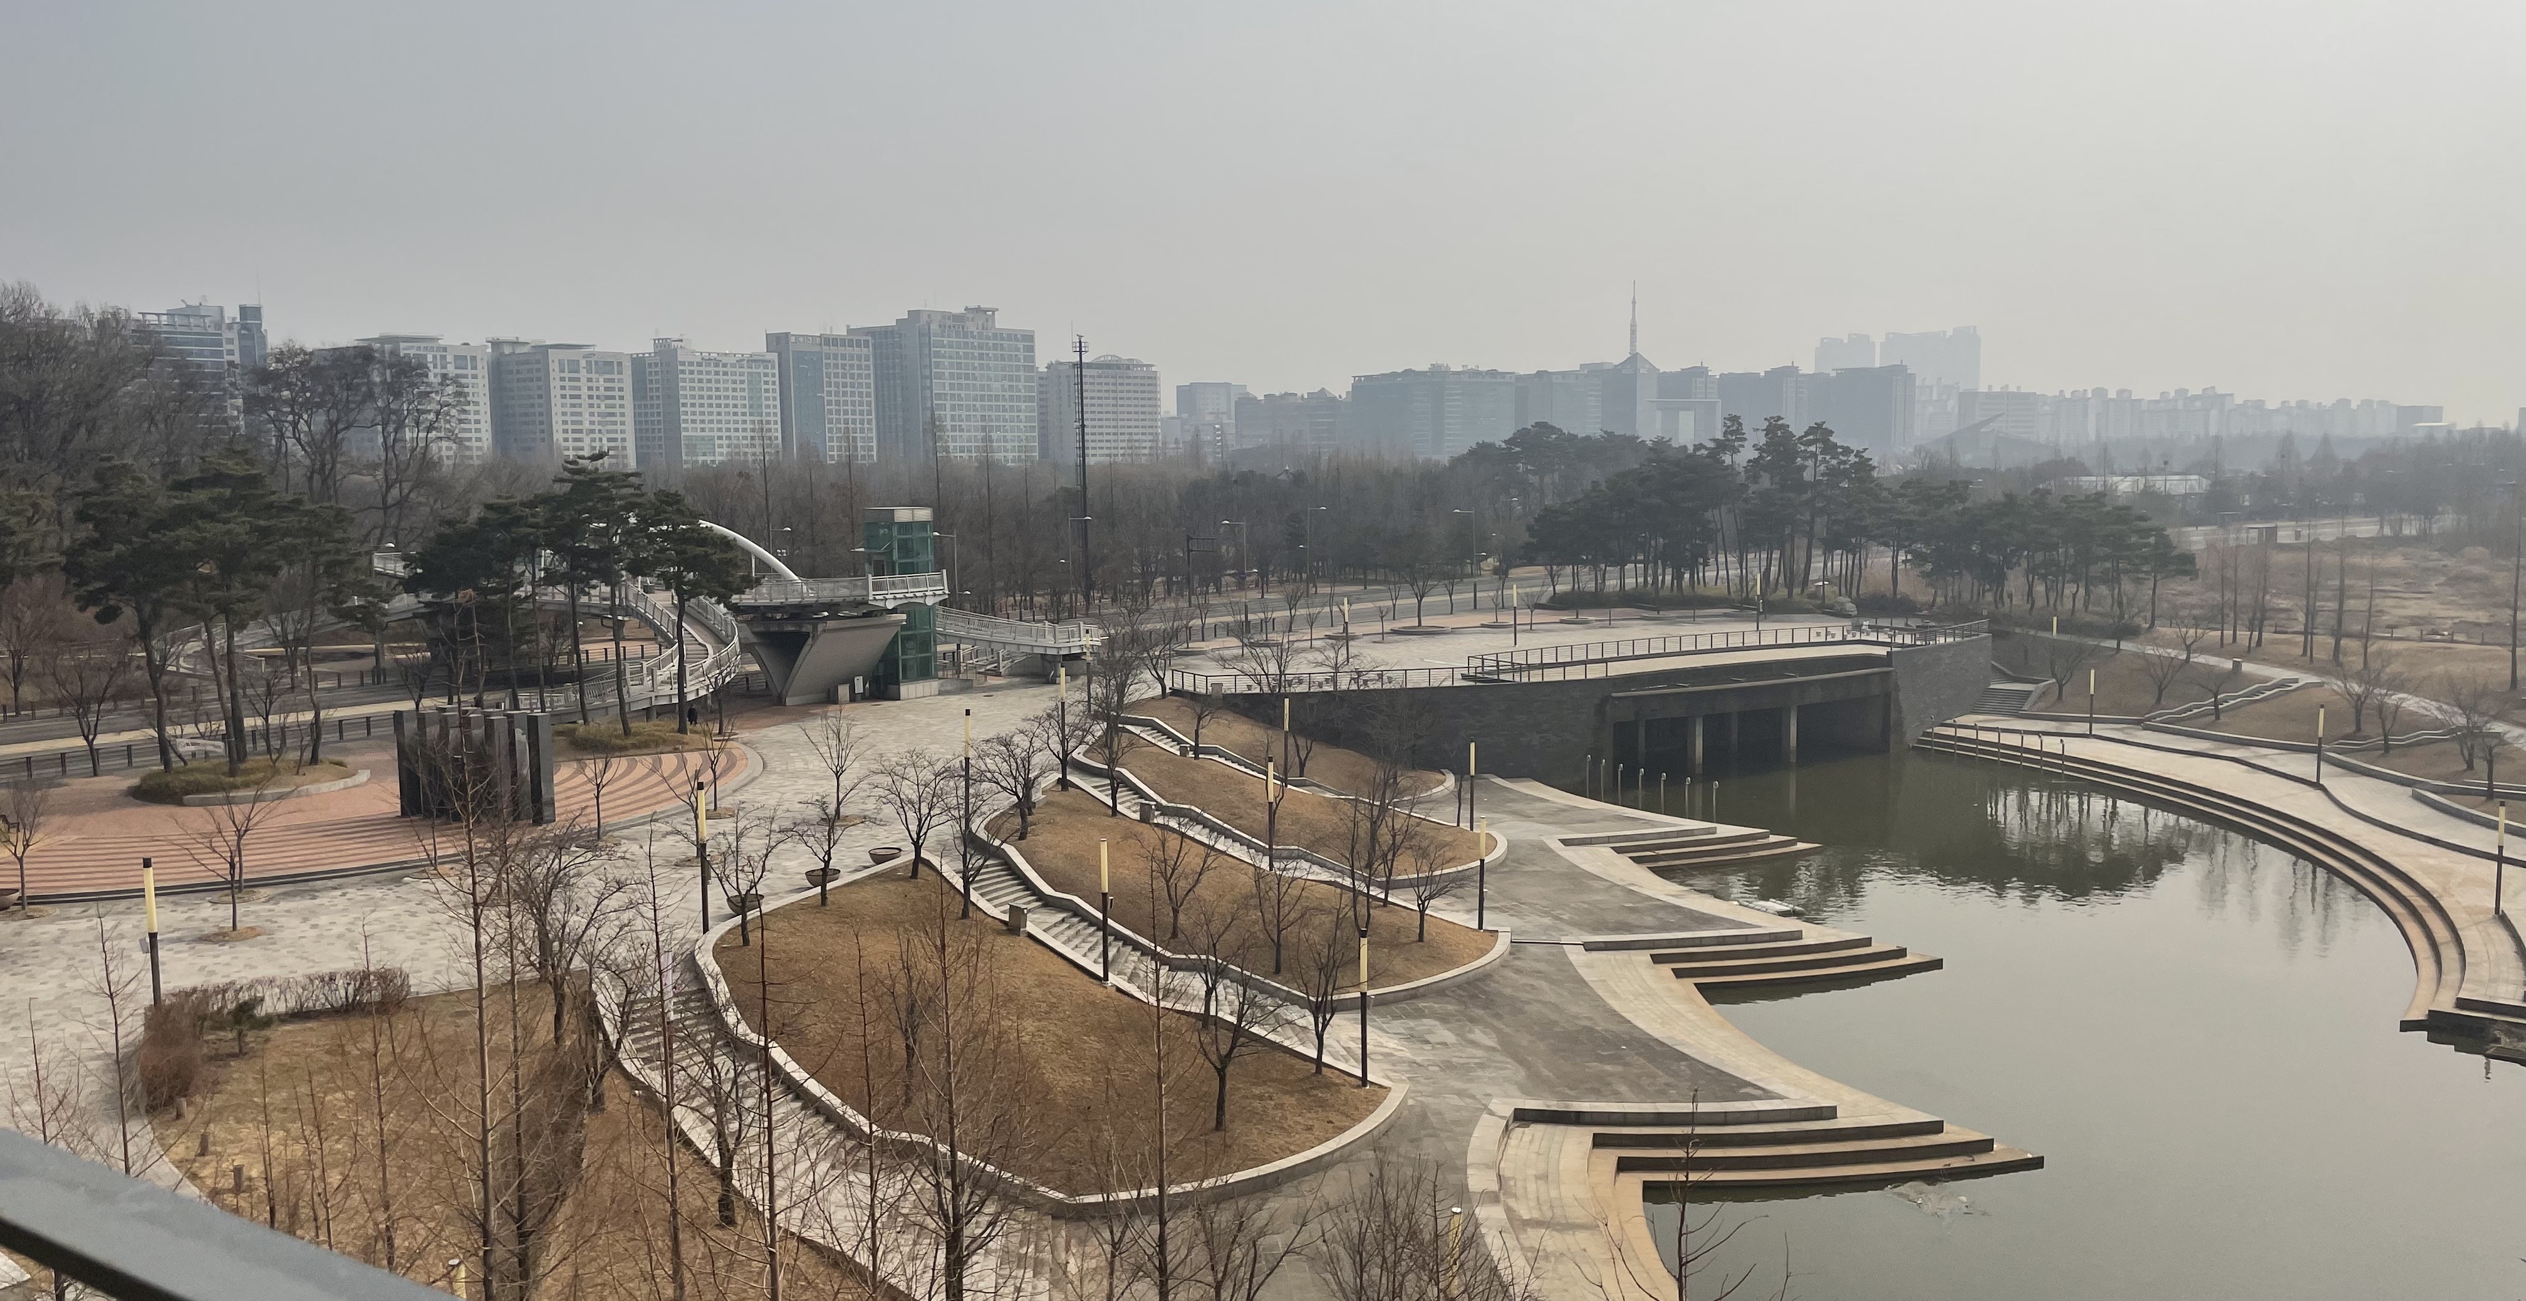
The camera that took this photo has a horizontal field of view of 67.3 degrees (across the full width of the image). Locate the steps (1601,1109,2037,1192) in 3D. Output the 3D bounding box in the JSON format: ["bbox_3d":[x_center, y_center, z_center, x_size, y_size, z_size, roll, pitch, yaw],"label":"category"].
[{"bbox_3d":[14.335,13.010,48.739,11.625,1.240,1.911,-1,6,-6],"label":"steps"}]

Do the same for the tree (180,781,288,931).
[{"bbox_3d":[-28.027,5.611,51.676,2.968,4.125,2.820,-4,7,-29],"label":"tree"}]

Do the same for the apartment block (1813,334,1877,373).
[{"bbox_3d":[852.455,-371.636,2777.515,80.000,184.000,46.000,4,7,38],"label":"apartment block"}]

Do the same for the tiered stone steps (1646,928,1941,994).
[{"bbox_3d":[21.387,12.392,76.445,12.300,1.050,4.300,-2,6,-15],"label":"tiered stone steps"}]

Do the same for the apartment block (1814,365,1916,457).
[{"bbox_3d":[319.093,-123.010,1012.957,19.000,53.300,47.000,-5,8,-39],"label":"apartment block"}]

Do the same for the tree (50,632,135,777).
[{"bbox_3d":[-47.644,2.278,77.162,3.384,5.786,3.215,-4,7,-32],"label":"tree"}]

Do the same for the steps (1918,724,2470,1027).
[{"bbox_3d":[48.694,9.621,100.087,11.800,1.100,64.600,0,6,3],"label":"steps"}]

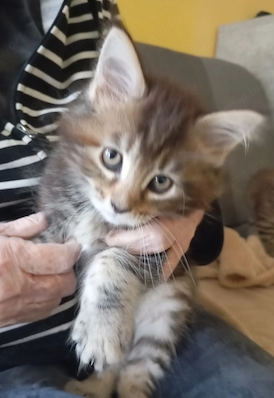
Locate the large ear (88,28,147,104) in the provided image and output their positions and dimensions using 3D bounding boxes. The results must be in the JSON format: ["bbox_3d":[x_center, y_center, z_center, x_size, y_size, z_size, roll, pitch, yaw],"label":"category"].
[{"bbox_3d":[-0.018,-0.118,0.285,0.049,0.064,0.025,-3,3,7],"label":"large ear"}]

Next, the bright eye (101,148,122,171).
[{"bbox_3d":[-0.021,-0.032,0.263,0.016,0.015,0.009,21,6,1],"label":"bright eye"}]

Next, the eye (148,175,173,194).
[{"bbox_3d":[0.019,-0.012,0.267,0.019,0.015,0.009,17,8,-8],"label":"eye"}]

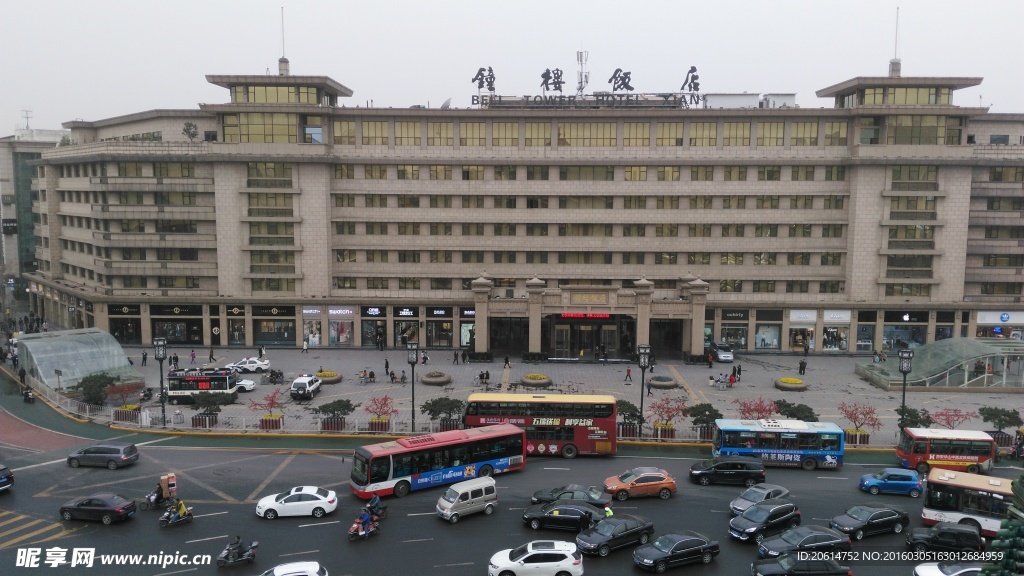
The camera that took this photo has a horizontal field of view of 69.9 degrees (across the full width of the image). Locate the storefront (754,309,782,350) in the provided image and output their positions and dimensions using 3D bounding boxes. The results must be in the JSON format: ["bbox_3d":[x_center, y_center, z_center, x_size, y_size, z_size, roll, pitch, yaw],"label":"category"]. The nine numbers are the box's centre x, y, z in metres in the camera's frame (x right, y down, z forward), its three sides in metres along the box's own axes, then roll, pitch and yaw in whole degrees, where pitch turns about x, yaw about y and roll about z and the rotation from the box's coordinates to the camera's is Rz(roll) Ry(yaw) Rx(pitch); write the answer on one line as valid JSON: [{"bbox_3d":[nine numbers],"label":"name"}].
[{"bbox_3d":[32.257,5.183,92.566,3.490,5.340,1.000,1,6,1],"label":"storefront"}]

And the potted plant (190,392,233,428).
[{"bbox_3d":[-25.043,10.073,60.763,3.736,2.700,3.279,0,6,0],"label":"potted plant"}]

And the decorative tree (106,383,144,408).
[{"bbox_3d":[-32.648,9.108,61.586,2.900,1.950,2.300,0,8,1],"label":"decorative tree"}]

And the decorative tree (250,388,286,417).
[{"bbox_3d":[-19.984,9.258,59.652,2.650,2.300,2.200,0,8,1],"label":"decorative tree"}]

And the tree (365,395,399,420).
[{"bbox_3d":[-10.656,9.567,59.418,2.500,2.050,2.200,0,8,1],"label":"tree"}]

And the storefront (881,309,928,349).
[{"bbox_3d":[47.918,5.216,89.245,5.500,4.950,1.400,0,7,0],"label":"storefront"}]

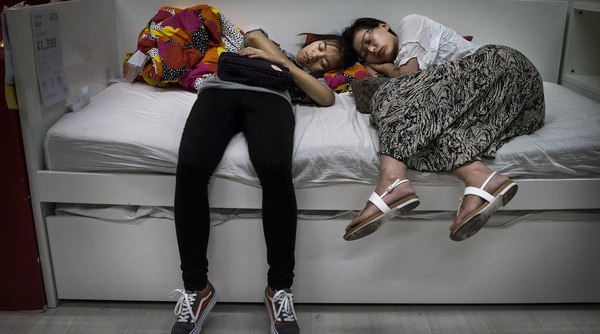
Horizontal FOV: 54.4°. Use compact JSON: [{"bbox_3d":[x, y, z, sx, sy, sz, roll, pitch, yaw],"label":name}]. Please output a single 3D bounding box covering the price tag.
[{"bbox_3d":[-0.801,-0.357,1.894,0.008,0.299,0.209,1,19,0],"label":"price tag"}]

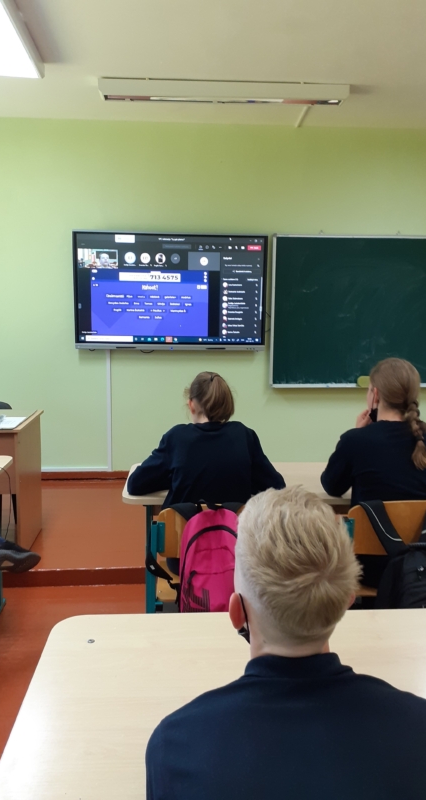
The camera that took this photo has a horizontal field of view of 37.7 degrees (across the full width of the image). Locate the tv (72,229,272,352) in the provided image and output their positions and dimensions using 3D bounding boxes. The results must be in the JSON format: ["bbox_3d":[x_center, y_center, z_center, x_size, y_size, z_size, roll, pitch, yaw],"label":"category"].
[{"bbox_3d":[-0.317,-0.830,4.821,1.490,0.895,0.090,0,8,-4],"label":"tv"}]

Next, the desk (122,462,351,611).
[{"bbox_3d":[0.267,0.719,2.758,1.280,0.760,0.580,0,8,-3],"label":"desk"}]

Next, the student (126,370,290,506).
[{"bbox_3d":[-0.031,0.504,2.502,0.600,1.255,0.640,0,8,-3],"label":"student"}]

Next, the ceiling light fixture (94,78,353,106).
[{"bbox_3d":[0.077,-1.969,4.010,1.570,0.070,0.220,0,8,-4],"label":"ceiling light fixture"}]

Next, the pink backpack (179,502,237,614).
[{"bbox_3d":[0.022,0.592,2.092,0.275,0.460,0.200,0,8,-3],"label":"pink backpack"}]

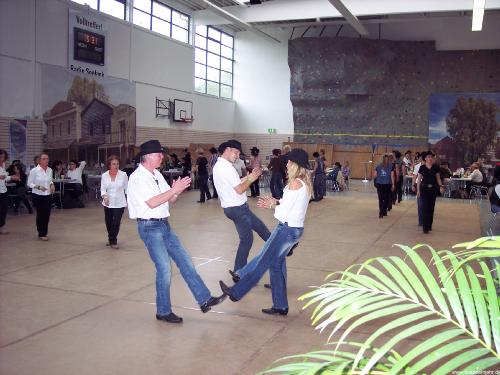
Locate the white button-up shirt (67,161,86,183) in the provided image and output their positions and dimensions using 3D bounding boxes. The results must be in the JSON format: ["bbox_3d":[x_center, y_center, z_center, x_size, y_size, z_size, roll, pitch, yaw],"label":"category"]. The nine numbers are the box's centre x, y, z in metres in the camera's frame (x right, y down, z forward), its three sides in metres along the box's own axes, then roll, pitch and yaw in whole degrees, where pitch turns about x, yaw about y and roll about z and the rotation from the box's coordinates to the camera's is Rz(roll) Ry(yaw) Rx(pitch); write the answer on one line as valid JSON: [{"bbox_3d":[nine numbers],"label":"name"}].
[{"bbox_3d":[-4.867,-0.421,15.800,0.520,0.650,0.320,3,4,14],"label":"white button-up shirt"}]

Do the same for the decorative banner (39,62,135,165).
[{"bbox_3d":[-6.298,-2.474,22.894,0.080,4.250,6.050,3,4,22],"label":"decorative banner"}]

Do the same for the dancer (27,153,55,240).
[{"bbox_3d":[-3.738,0.153,10.100,0.470,1.570,0.360,0,4,-23],"label":"dancer"}]

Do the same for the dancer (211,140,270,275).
[{"bbox_3d":[0.038,0.317,7.339,1.150,1.840,0.550,3,4,22],"label":"dancer"}]

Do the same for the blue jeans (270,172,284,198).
[{"bbox_3d":[0.947,-0.048,18.904,0.450,0.950,0.320,0,4,-18],"label":"blue jeans"}]

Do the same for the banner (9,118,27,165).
[{"bbox_3d":[-7.858,-1.421,19.106,0.060,1.750,0.780,3,4,22],"label":"banner"}]

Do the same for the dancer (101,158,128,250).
[{"bbox_3d":[-2.311,0.223,9.590,0.460,1.580,0.360,1,4,-9],"label":"dancer"}]

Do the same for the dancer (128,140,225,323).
[{"bbox_3d":[-0.732,0.433,5.713,1.030,1.800,0.550,3,4,22],"label":"dancer"}]

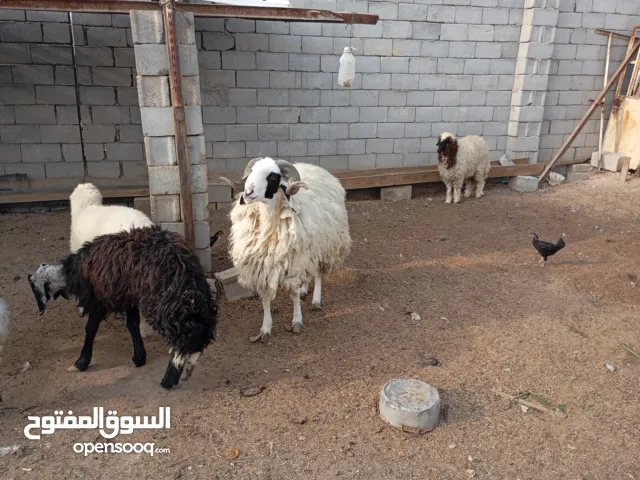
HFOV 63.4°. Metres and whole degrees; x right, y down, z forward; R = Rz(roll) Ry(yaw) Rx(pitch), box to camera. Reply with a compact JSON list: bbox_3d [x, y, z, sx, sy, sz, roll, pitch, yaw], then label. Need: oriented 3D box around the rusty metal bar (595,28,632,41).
[{"bbox_3d":[3.545,-2.454,6.200,0.664,0.055,0.060,3,17,-16],"label":"rusty metal bar"}]

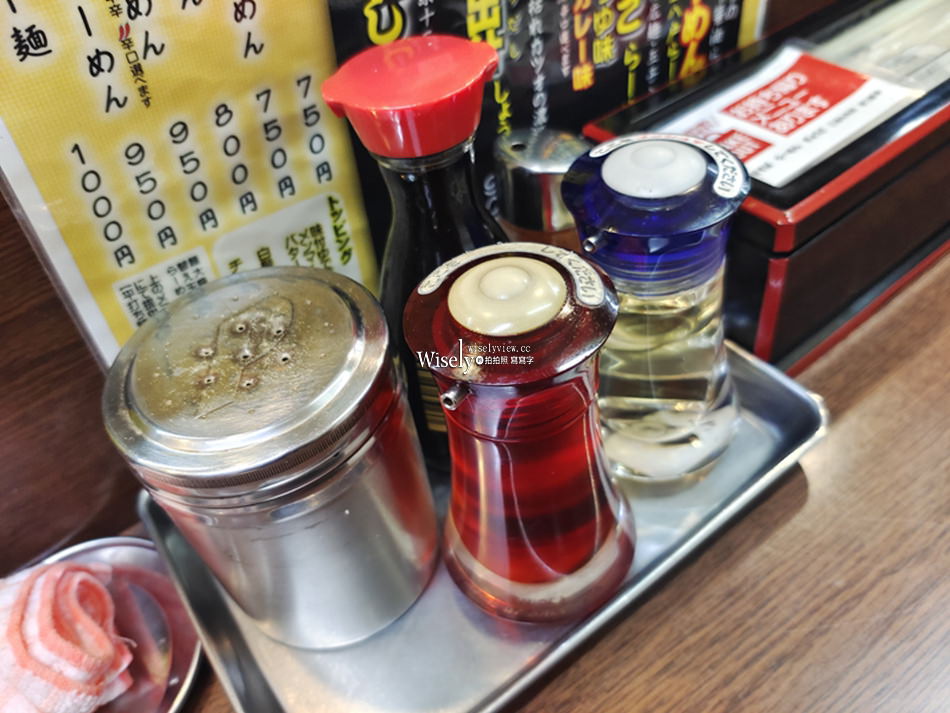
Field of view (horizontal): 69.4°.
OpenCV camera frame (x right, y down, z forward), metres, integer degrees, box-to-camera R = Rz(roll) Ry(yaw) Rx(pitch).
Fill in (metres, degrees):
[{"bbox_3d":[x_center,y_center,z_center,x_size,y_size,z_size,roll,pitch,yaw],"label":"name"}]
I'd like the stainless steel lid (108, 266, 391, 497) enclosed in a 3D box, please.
[{"bbox_3d":[-0.052,0.004,0.164,0.067,0.013,0.067,-5,46,5],"label":"stainless steel lid"}]

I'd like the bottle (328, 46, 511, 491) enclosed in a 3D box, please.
[{"bbox_3d":[-0.006,-0.025,0.221,0.065,0.136,0.065,-10,45,0],"label":"bottle"}]

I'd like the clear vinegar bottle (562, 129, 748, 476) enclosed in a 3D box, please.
[{"bbox_3d":[0.055,-0.017,0.216,0.065,0.110,0.065,-5,46,5],"label":"clear vinegar bottle"}]

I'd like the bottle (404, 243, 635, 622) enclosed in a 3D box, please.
[{"bbox_3d":[0.014,0.022,0.193,0.064,0.110,0.064,-5,46,5],"label":"bottle"}]

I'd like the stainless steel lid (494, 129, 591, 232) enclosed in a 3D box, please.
[{"bbox_3d":[0.025,-0.066,0.253,0.035,0.024,0.035,-5,46,5],"label":"stainless steel lid"}]

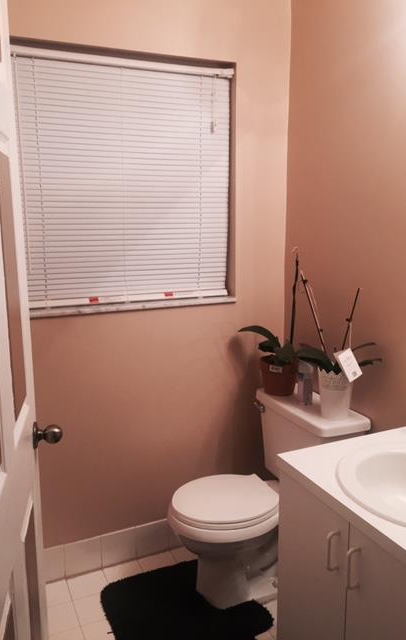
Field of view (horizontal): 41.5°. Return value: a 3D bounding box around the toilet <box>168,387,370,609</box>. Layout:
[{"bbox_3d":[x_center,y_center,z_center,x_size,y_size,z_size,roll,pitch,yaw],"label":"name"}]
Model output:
[{"bbox_3d":[0.199,0.717,2.127,0.697,0.756,0.517,-5,12,-23],"label":"toilet"}]

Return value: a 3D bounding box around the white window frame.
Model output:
[{"bbox_3d":[-0.302,-0.520,2.117,0.926,0.967,0.090,-5,12,-23],"label":"white window frame"}]

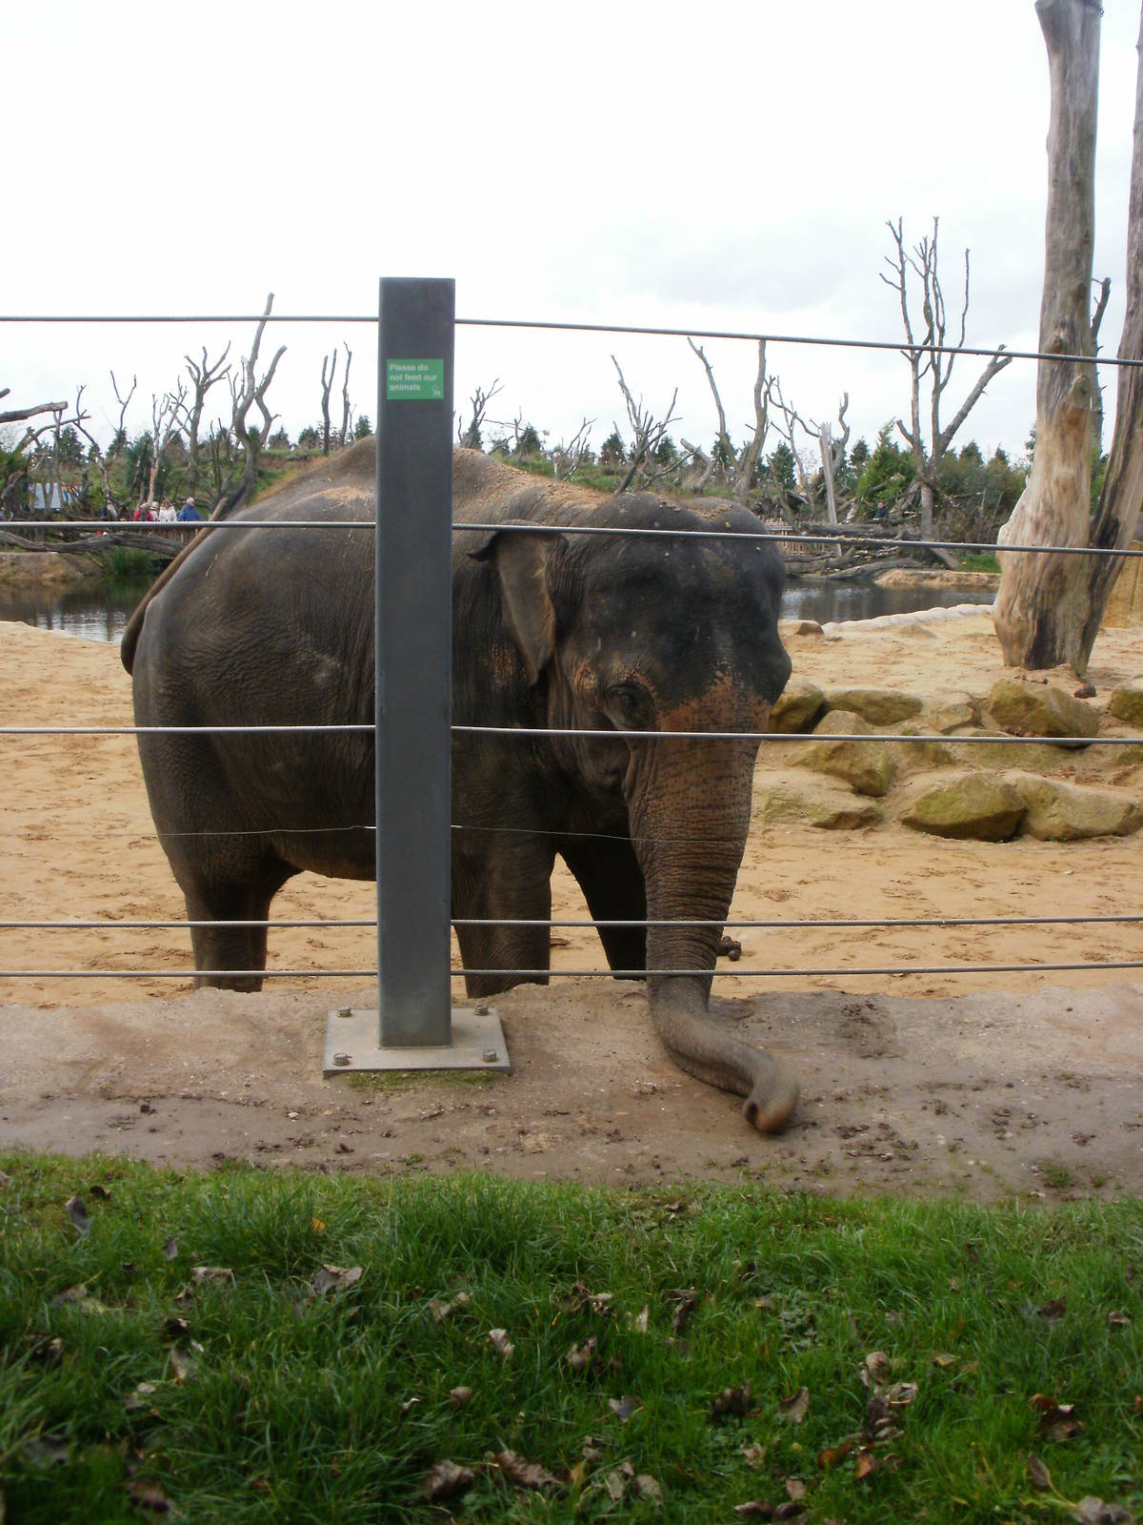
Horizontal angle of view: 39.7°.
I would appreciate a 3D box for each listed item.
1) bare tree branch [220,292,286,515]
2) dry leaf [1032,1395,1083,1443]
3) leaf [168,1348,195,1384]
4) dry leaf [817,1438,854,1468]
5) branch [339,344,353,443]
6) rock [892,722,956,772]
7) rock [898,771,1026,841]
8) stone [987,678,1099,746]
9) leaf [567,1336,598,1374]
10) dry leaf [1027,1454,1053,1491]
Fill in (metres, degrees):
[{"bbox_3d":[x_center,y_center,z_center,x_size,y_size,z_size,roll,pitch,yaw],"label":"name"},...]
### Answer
[{"bbox_3d":[-8.456,-9.386,42.000,1.800,5.900,1.400,1,9,0],"label":"bare tree branch"},{"bbox_3d":[0.809,1.094,2.642,0.085,0.040,0.085,1,9,0],"label":"dry leaf"},{"bbox_3d":[-0.681,1.055,2.771,0.050,0.030,0.070,1,9,0],"label":"leaf"},{"bbox_3d":[0.418,1.092,2.505,0.058,0.030,0.042,1,9,0],"label":"dry leaf"},{"bbox_3d":[-7.402,-11.895,52.000,0.500,3.700,0.500,1,9,0],"label":"branch"},{"bbox_3d":[2.570,-0.113,11.540,0.421,0.322,0.350,1,9,0],"label":"rock"},{"bbox_3d":[2.221,0.240,9.000,0.720,0.340,0.500,1,9,0],"label":"rock"},{"bbox_3d":[3.605,-0.387,12.117,0.778,0.462,0.550,1,9,0],"label":"stone"},{"bbox_3d":[0.020,1.034,2.766,0.054,0.045,0.042,1,9,0],"label":"leaf"},{"bbox_3d":[0.748,1.133,2.532,0.035,0.025,0.065,1,9,0],"label":"dry leaf"}]

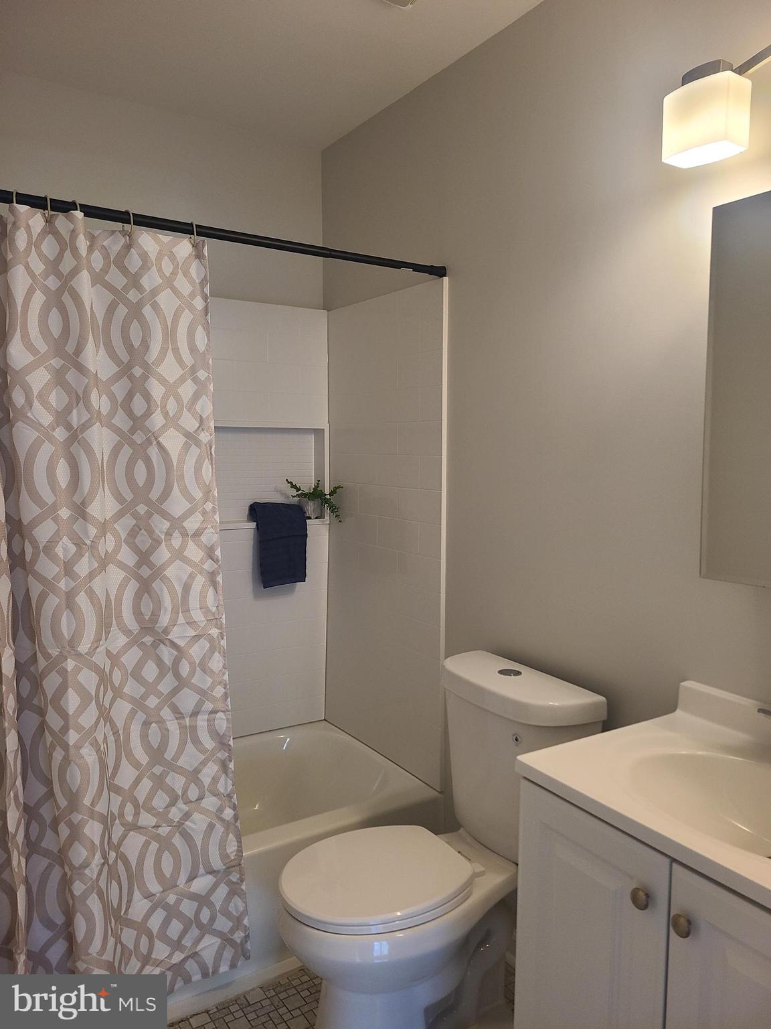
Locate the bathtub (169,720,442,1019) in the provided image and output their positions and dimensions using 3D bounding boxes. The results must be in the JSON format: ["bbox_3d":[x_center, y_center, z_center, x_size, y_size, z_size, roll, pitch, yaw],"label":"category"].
[{"bbox_3d":[-0.660,1.025,2.250,1.524,0.368,0.760,-3,6,-33],"label":"bathtub"}]

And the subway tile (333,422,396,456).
[{"bbox_3d":[-0.070,-0.255,2.633,0.010,0.105,0.420,-3,6,-33],"label":"subway tile"}]

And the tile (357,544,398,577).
[{"bbox_3d":[-0.024,0.162,2.595,0.010,0.101,0.245,-3,6,-33],"label":"tile"}]

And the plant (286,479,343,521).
[{"bbox_3d":[-0.273,-0.048,2.803,0.165,0.155,0.180,-3,6,-33],"label":"plant"}]

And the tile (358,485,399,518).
[{"bbox_3d":[-0.023,-0.044,2.577,0.010,0.100,0.245,-3,6,-33],"label":"tile"}]

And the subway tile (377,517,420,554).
[{"bbox_3d":[0.043,0.068,2.484,0.010,0.107,0.240,-3,6,-33],"label":"subway tile"}]

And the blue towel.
[{"bbox_3d":[-0.384,0.102,2.759,0.195,0.300,0.125,-3,6,-33],"label":"blue towel"}]

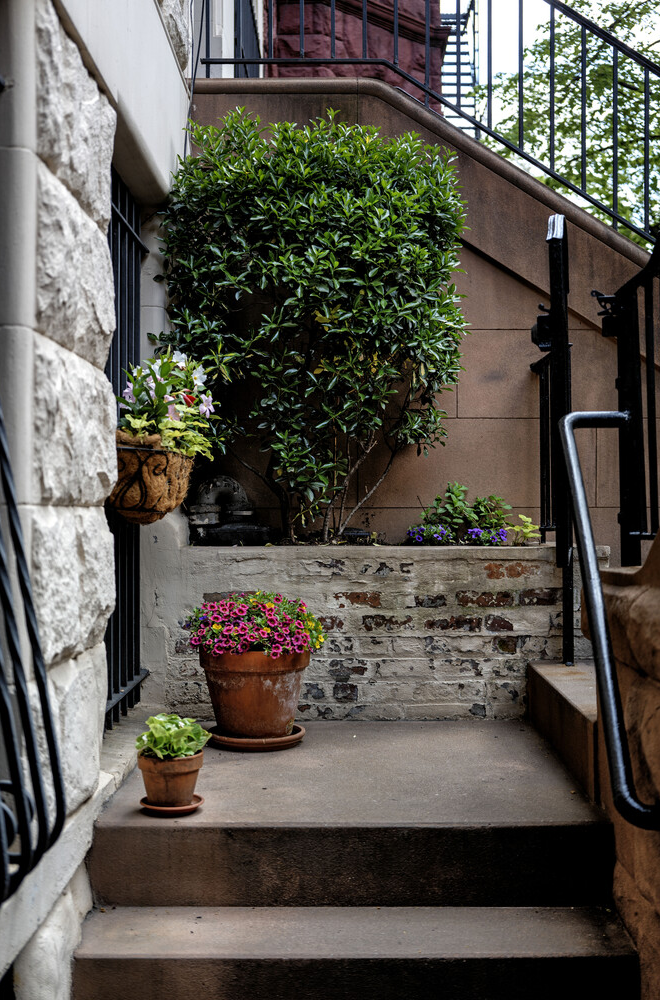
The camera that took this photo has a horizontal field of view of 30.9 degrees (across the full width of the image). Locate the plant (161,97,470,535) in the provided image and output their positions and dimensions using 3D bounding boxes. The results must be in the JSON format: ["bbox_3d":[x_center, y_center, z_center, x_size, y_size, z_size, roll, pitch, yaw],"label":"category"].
[{"bbox_3d":[-0.061,-0.612,4.131,1.071,1.489,0.836,0,0,0],"label":"plant"}]

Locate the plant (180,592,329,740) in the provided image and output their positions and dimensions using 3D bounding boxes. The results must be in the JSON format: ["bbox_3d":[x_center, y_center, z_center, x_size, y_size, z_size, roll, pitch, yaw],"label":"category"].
[{"bbox_3d":[-0.221,0.479,3.499,0.413,0.439,0.403,0,0,0],"label":"plant"}]

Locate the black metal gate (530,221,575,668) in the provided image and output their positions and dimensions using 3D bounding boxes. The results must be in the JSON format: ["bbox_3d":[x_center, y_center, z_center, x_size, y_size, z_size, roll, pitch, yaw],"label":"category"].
[{"bbox_3d":[0.722,-0.189,3.998,0.102,1.408,0.653,0,0,0],"label":"black metal gate"}]

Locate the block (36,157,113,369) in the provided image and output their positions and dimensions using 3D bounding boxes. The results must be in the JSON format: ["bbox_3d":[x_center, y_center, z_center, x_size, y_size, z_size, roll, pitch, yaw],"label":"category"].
[{"bbox_3d":[-0.678,-0.515,2.754,0.224,0.359,0.673,0,0,0],"label":"block"}]

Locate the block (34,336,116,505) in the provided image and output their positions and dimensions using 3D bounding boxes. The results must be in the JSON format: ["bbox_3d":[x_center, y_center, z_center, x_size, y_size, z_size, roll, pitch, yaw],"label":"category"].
[{"bbox_3d":[-0.678,-0.163,2.754,0.224,0.352,0.673,0,0,0],"label":"block"}]

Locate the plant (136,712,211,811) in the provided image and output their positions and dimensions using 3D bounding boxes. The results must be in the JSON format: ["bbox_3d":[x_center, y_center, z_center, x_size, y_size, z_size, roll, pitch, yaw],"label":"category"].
[{"bbox_3d":[-0.359,0.595,2.744,0.175,0.212,0.171,0,0,0],"label":"plant"}]

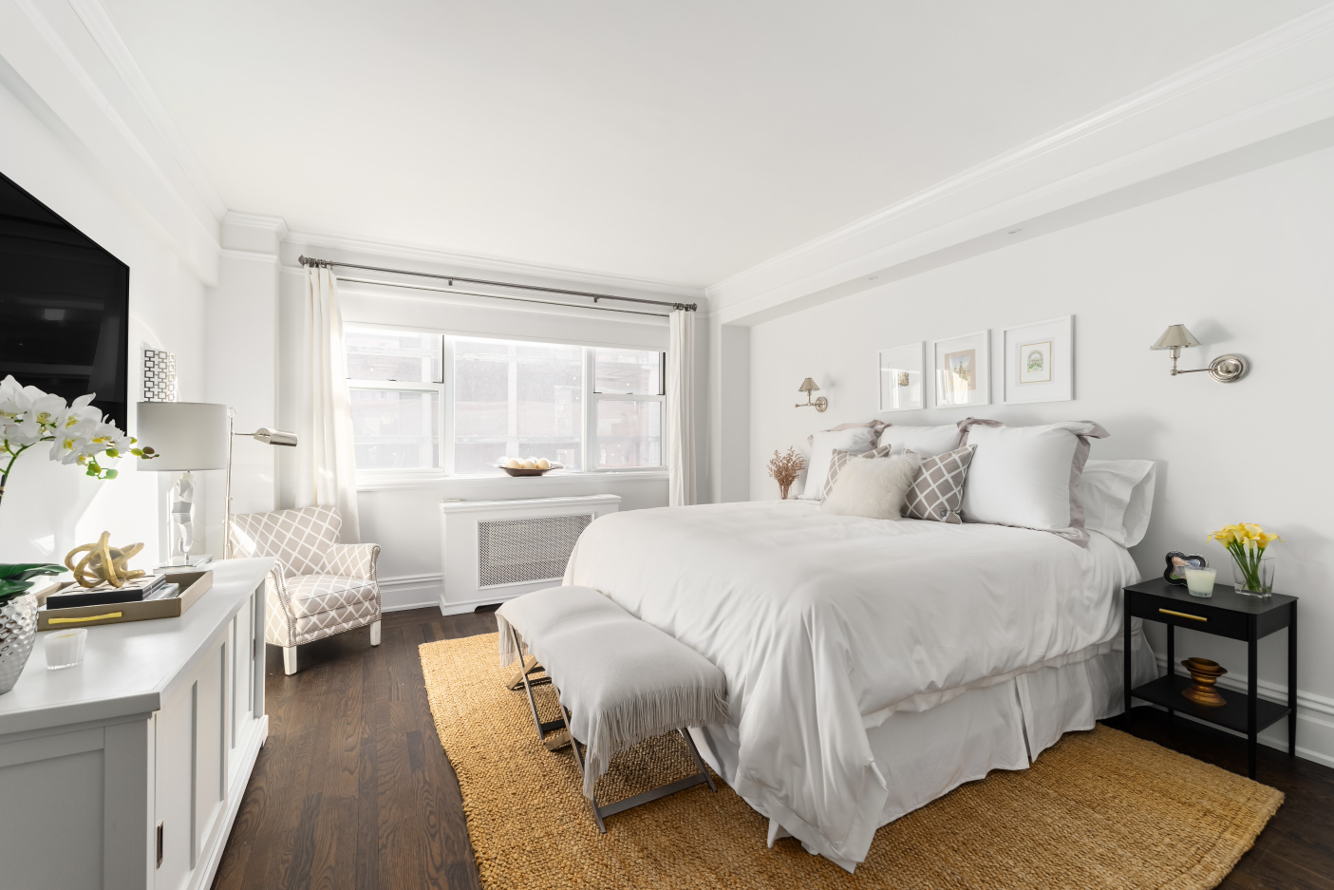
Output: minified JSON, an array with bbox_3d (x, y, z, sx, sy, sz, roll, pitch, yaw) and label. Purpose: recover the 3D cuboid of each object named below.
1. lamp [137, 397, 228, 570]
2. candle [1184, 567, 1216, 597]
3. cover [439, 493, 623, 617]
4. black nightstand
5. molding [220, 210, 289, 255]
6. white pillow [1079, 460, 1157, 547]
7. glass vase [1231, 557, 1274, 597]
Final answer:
[{"bbox_3d":[-2.071,0.181,2.375,0.295,0.713,0.295,0,0,-28],"label":"lamp"},{"bbox_3d":[2.234,0.576,2.325,0.094,0.104,0.094,0,0,-28],"label":"candle"},{"bbox_3d":[-1.055,0.827,4.416,1.390,0.775,0.375,-1,0,-28],"label":"cover"},{"bbox_3d":[2.130,0.888,2.191,0.405,0.605,0.387,-1,0,-28],"label":"black nightstand"},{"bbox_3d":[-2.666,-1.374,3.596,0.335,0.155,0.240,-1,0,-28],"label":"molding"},{"bbox_3d":[1.893,0.250,2.761,0.170,0.430,0.760,36,-16,-23],"label":"white pillow"},{"bbox_3d":[2.273,0.511,2.159,0.080,0.145,0.090,-1,0,-28],"label":"glass vase"}]

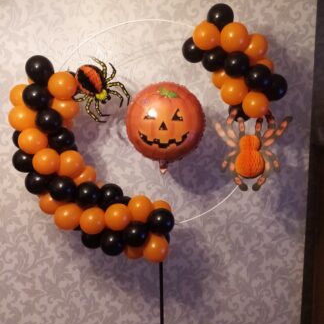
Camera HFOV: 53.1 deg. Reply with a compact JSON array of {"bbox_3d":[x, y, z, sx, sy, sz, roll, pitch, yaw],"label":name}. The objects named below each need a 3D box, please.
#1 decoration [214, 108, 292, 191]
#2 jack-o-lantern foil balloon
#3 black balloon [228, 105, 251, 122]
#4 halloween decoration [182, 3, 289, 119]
[{"bbox_3d":[0.406,-0.056,1.440,0.345,0.365,0.110,-1,7,-3],"label":"decoration"},{"bbox_3d":[0.017,-0.153,1.460,0.355,0.400,0.200,4,7,0],"label":"jack-o-lantern foil balloon"},{"bbox_3d":[0.375,-0.246,1.515,0.120,0.125,0.120,0,6,-2],"label":"black balloon"},{"bbox_3d":[0.331,-0.452,1.460,0.460,0.510,0.270,-1,7,-3],"label":"halloween decoration"}]

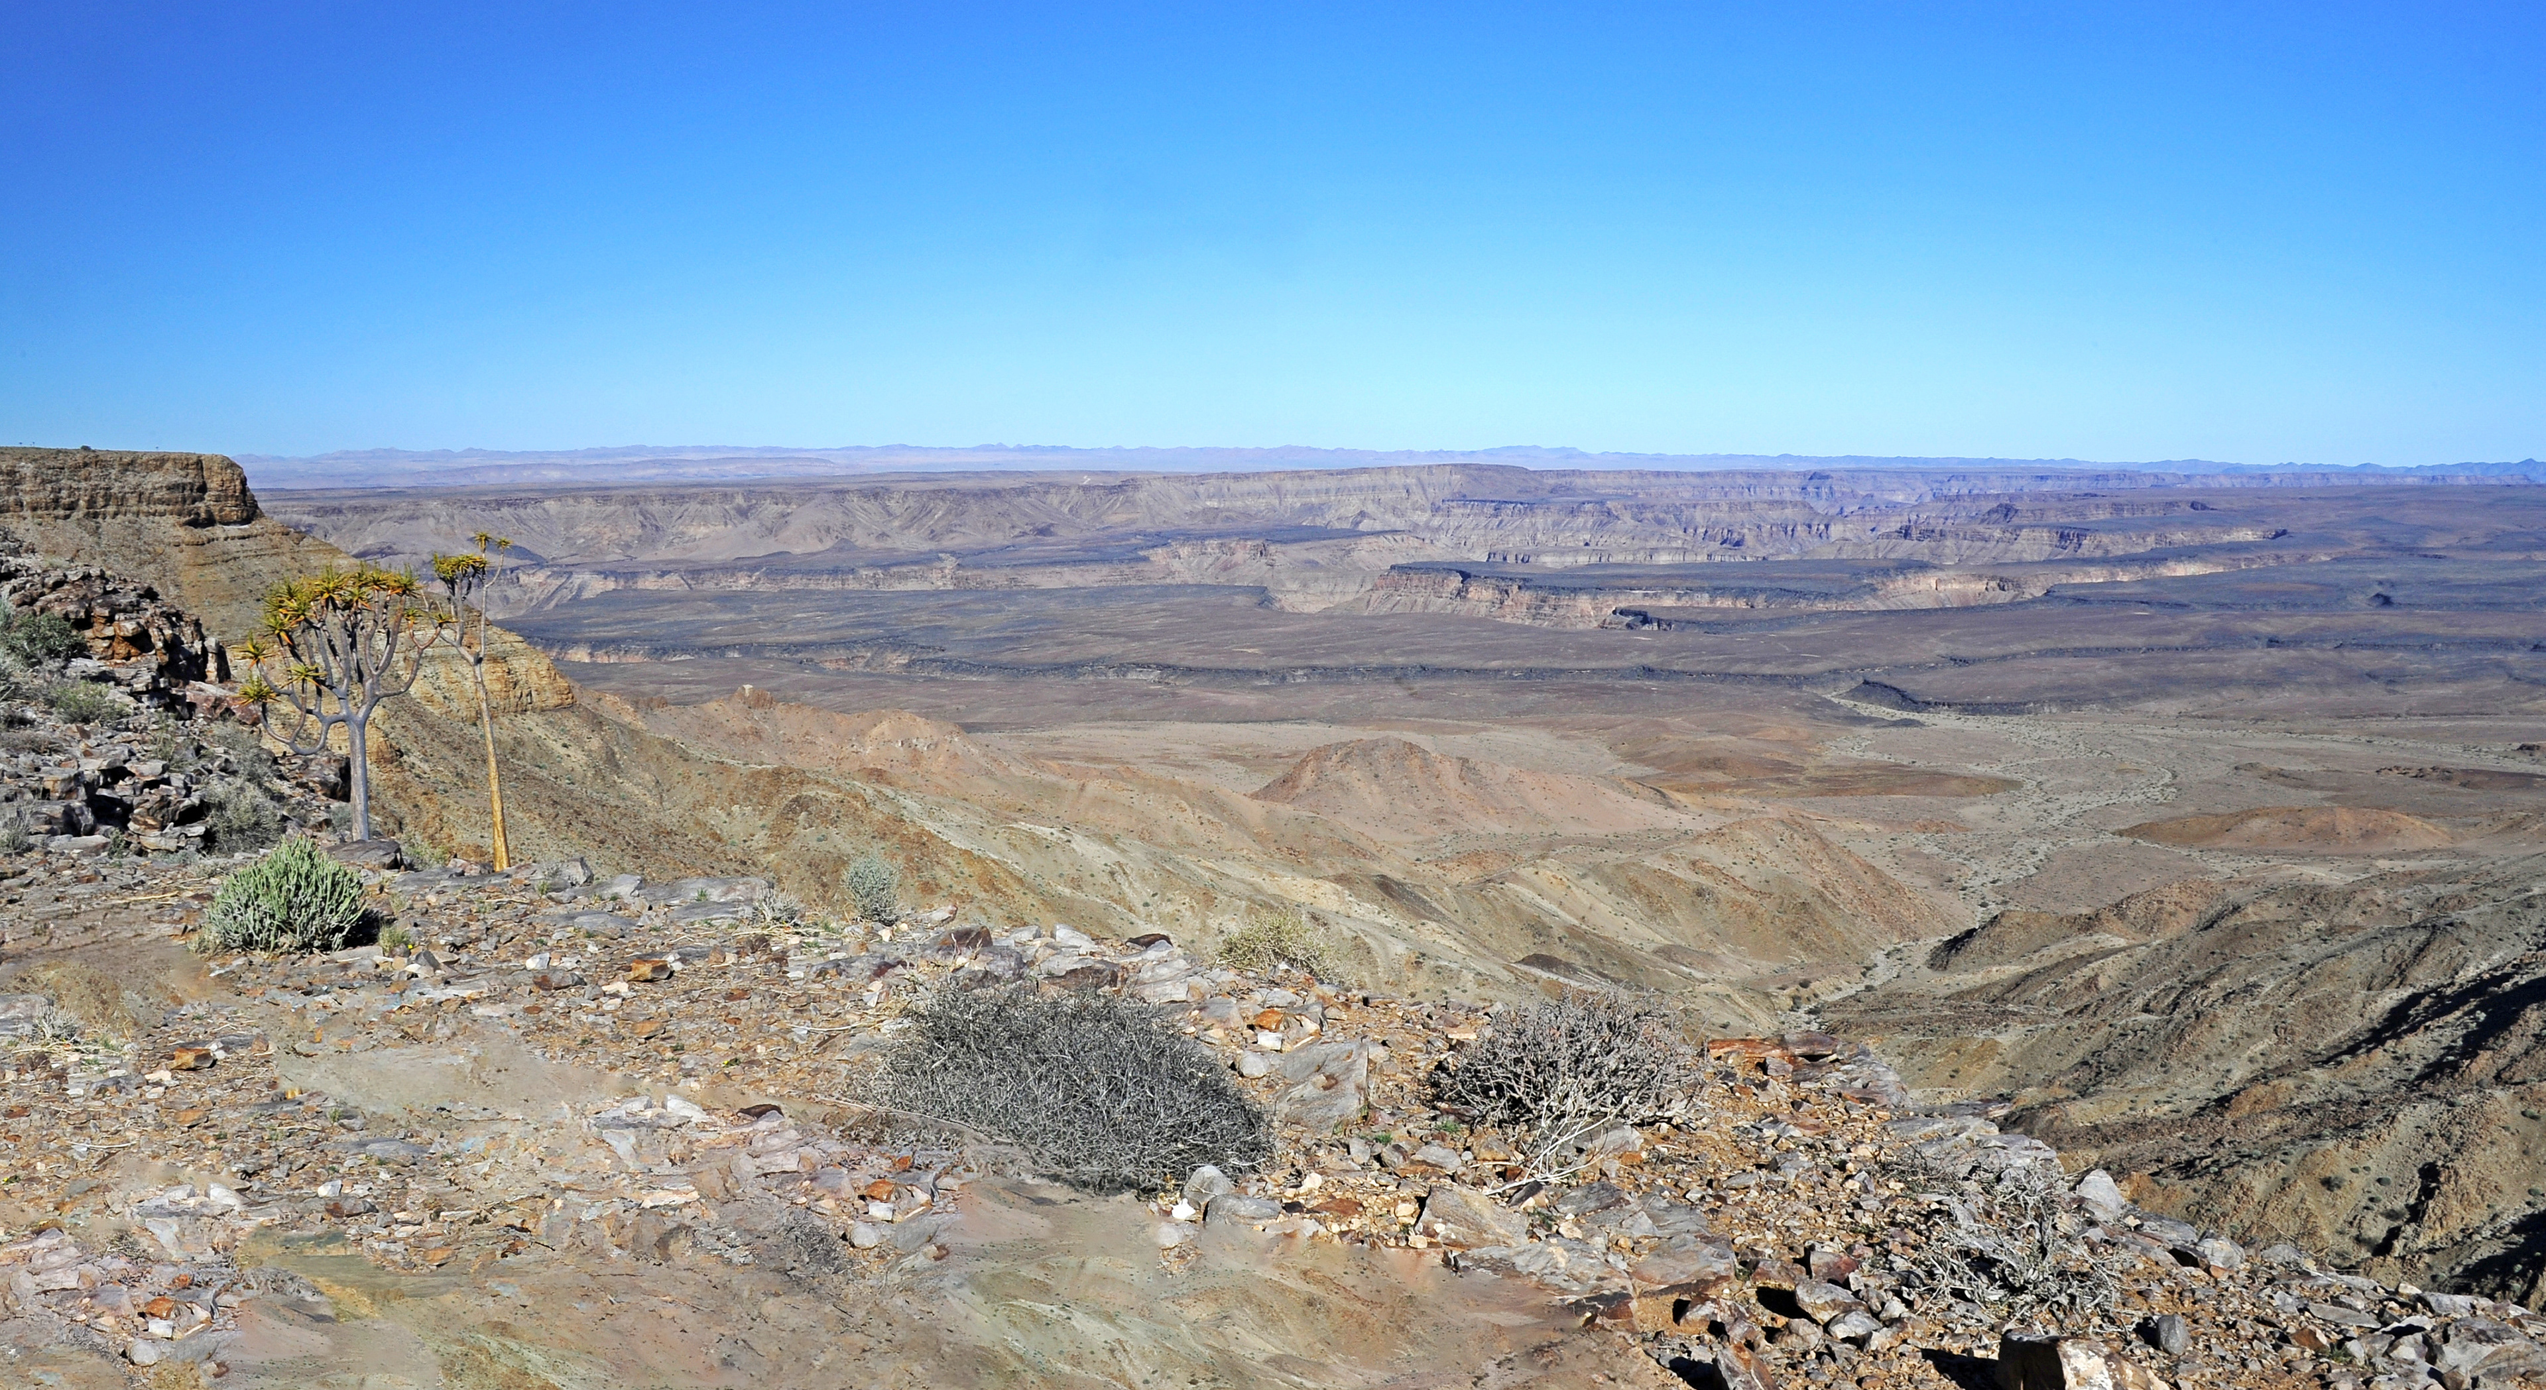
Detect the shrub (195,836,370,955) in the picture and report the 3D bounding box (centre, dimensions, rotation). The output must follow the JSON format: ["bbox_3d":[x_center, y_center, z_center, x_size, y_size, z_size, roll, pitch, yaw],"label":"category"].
[{"bbox_3d":[-7.247,1.446,14.500,1.109,0.723,0.998,-3,8,-27],"label":"shrub"}]

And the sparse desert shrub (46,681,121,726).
[{"bbox_3d":[-16.839,0.102,28.000,0.918,0.585,0.780,-4,8,-31],"label":"sparse desert shrub"}]

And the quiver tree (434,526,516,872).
[{"bbox_3d":[-9.514,0.073,23.500,0.889,3.921,0.800,-3,7,-22],"label":"quiver tree"}]

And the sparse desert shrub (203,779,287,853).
[{"bbox_3d":[-11.688,1.365,22.500,0.824,0.757,0.742,-3,8,-28],"label":"sparse desert shrub"}]

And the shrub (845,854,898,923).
[{"bbox_3d":[-3.045,1.454,15.000,0.399,0.482,0.379,-1,7,-12],"label":"shrub"}]

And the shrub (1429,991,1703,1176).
[{"bbox_3d":[1.121,1.456,7.600,1.043,0.539,0.887,1,7,9],"label":"shrub"}]

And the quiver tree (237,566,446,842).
[{"bbox_3d":[-11.968,0.058,25.500,2.438,3.359,2.194,-3,8,-25],"label":"quiver tree"}]

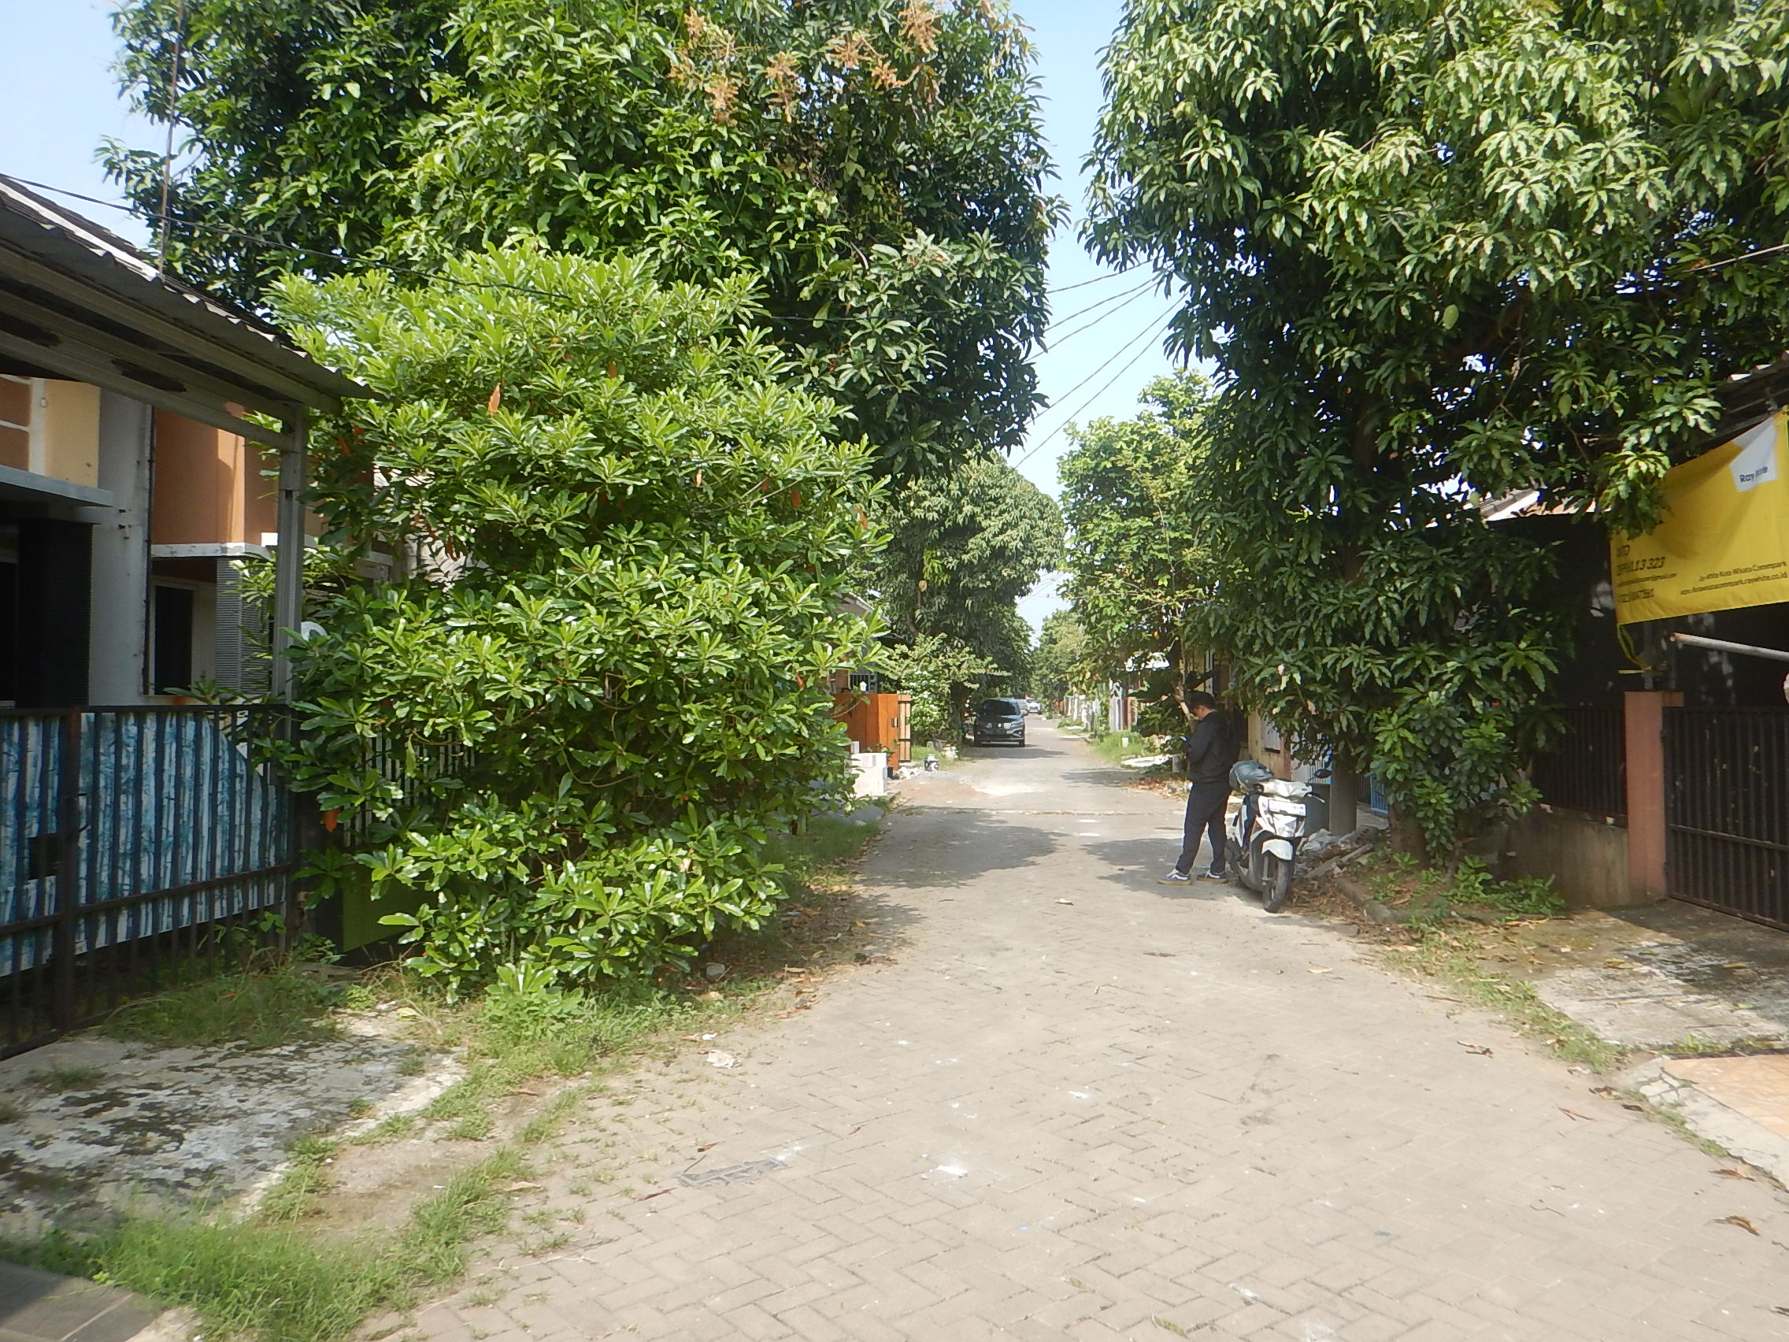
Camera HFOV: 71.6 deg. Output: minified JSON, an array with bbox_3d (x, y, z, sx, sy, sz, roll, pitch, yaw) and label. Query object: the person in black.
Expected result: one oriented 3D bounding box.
[{"bbox_3d":[2.620,1.010,10.700,0.620,1.650,0.500,0,-1,0],"label":"person in black"}]

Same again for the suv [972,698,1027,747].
[{"bbox_3d":[3.900,1.800,44.900,1.750,1.690,4.400,0,-1,7],"label":"suv"}]

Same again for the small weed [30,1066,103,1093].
[{"bbox_3d":[-3.320,1.635,4.970,0.290,0.065,0.190,0,-1,6],"label":"small weed"}]

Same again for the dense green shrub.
[{"bbox_3d":[-1.970,-0.450,8.050,3.750,4.400,3.300,0,-1,6],"label":"dense green shrub"}]

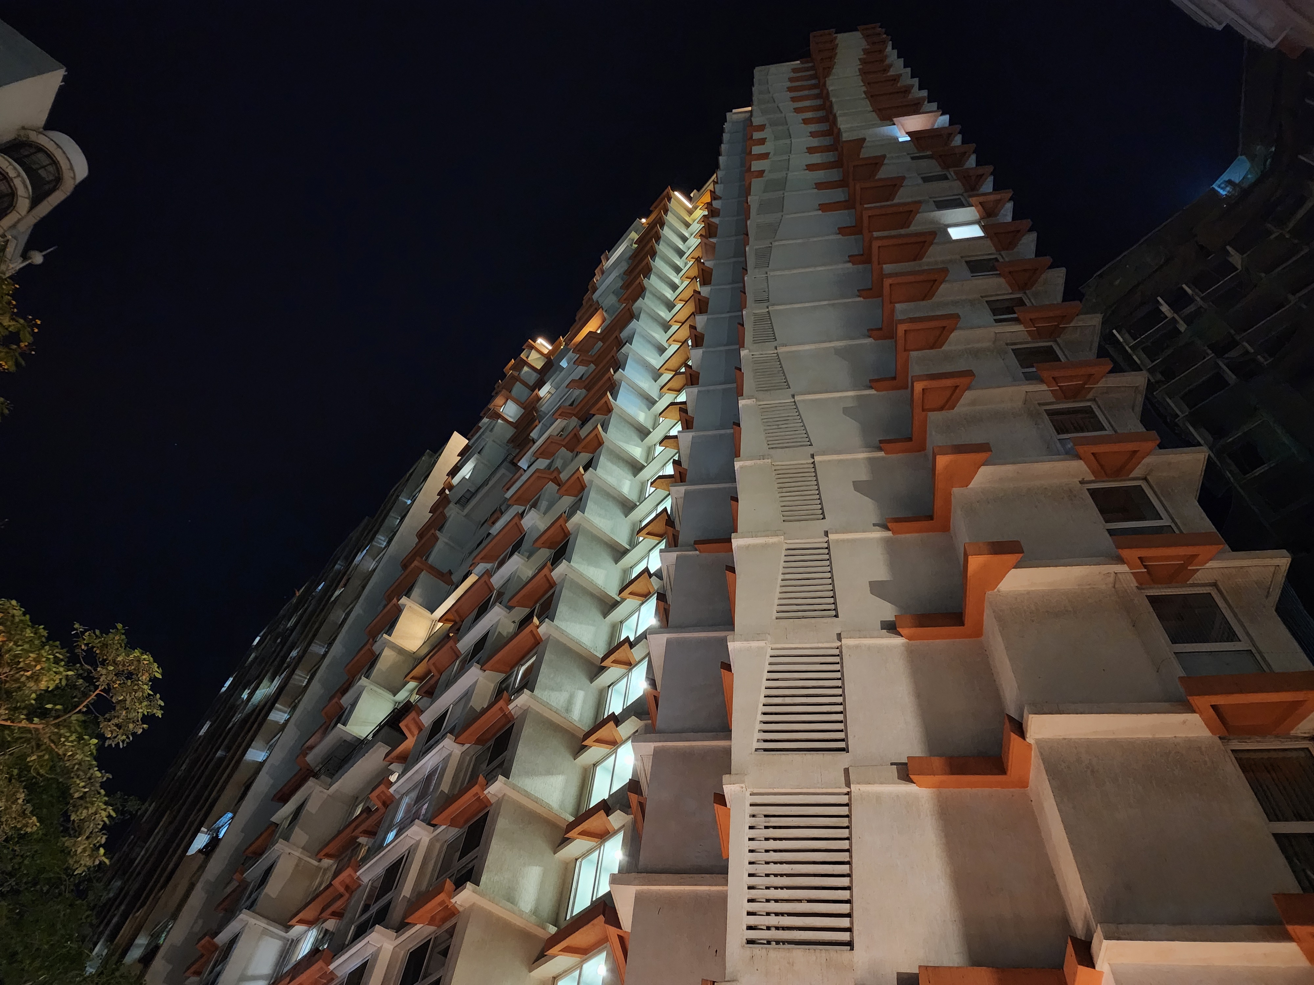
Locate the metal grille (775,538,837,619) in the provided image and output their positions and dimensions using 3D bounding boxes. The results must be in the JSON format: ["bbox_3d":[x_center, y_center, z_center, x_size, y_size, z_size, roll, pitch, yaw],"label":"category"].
[{"bbox_3d":[2.855,1.700,16.917,1.140,2.290,0.110,-3,-56,9],"label":"metal grille"}]

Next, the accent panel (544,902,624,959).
[{"bbox_3d":[-1.597,10.139,19.984,0.735,0.306,2.361,37,-59,-17],"label":"accent panel"}]

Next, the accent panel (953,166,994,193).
[{"bbox_3d":[11.095,-11.004,30.767,1.370,0.350,0.730,-3,-56,9],"label":"accent panel"}]

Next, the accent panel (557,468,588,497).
[{"bbox_3d":[-3.337,-0.317,36.275,0.700,0.330,1.570,37,-59,-18],"label":"accent panel"}]

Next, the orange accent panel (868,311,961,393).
[{"bbox_3d":[6.446,-3.480,21.862,2.120,0.310,1.830,-3,-56,9],"label":"orange accent panel"}]

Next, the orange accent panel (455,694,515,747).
[{"bbox_3d":[-5.170,7.167,27.014,0.670,0.330,2.750,37,-59,-18],"label":"orange accent panel"}]

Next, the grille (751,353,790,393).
[{"bbox_3d":[3.146,-3.333,24.221,1.032,2.310,0.120,-3,-56,9],"label":"grille"}]

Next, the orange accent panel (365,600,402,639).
[{"bbox_3d":[-15.403,7.071,49.616,0.690,0.350,3.621,37,-59,-18],"label":"orange accent panel"}]

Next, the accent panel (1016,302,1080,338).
[{"bbox_3d":[9.385,-4.107,21.054,1.440,0.310,0.760,-3,-56,9],"label":"accent panel"}]

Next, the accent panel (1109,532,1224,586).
[{"bbox_3d":[8.000,1.065,13.803,1.530,0.310,0.750,-3,-56,9],"label":"accent panel"}]

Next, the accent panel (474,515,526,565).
[{"bbox_3d":[-6.679,2.131,38.057,0.804,0.285,3.585,37,-59,-17],"label":"accent panel"}]

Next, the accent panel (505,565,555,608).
[{"bbox_3d":[-4.335,3.472,31.498,0.687,0.330,2.539,37,-59,-18],"label":"accent panel"}]

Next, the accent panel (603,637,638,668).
[{"bbox_3d":[-1.081,5.416,28.887,0.730,0.370,1.500,37,-59,-18],"label":"accent panel"}]

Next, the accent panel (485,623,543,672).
[{"bbox_3d":[-4.655,5.205,29.070,0.687,0.330,2.886,37,-59,-18],"label":"accent panel"}]

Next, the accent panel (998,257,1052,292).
[{"bbox_3d":[9.811,-5.830,23.476,1.380,0.310,0.760,-3,-56,9],"label":"accent panel"}]

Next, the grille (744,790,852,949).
[{"bbox_3d":[1.981,5.098,11.913,1.518,2.322,0.150,-3,-56,9],"label":"grille"}]

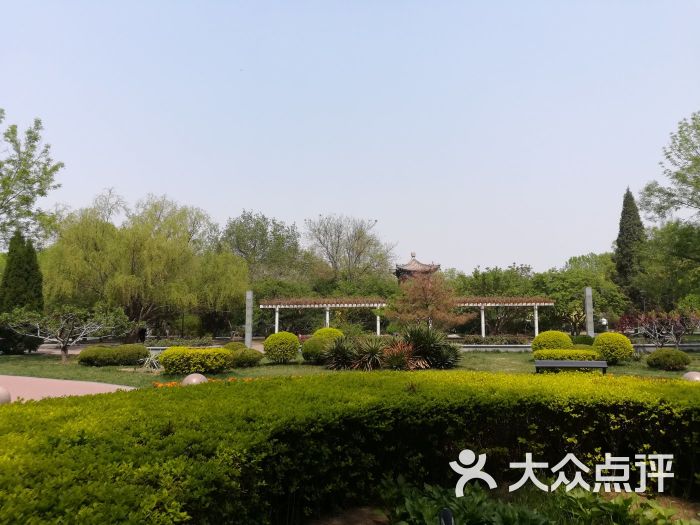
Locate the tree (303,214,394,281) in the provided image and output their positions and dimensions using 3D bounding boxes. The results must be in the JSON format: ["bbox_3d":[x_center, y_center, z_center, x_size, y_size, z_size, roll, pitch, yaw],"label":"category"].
[{"bbox_3d":[-0.055,1.524,58.000,9.400,12.800,9.000,-1,-6,7],"label":"tree"}]

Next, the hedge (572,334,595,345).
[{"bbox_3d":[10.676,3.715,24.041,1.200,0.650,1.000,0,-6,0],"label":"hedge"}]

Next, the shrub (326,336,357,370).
[{"bbox_3d":[-0.289,2.924,16.900,1.000,1.000,1.000,-1,-6,7],"label":"shrub"}]

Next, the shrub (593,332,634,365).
[{"bbox_3d":[8.916,2.902,17.792,1.400,1.130,1.350,0,-6,0],"label":"shrub"}]

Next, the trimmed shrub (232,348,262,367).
[{"bbox_3d":[-3.392,3.071,17.070,1.220,0.640,1.100,0,-6,0],"label":"trimmed shrub"}]

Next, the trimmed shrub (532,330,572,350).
[{"bbox_3d":[7.299,3.067,19.000,1.420,1.100,1.400,-1,-6,7],"label":"trimmed shrub"}]

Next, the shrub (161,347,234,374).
[{"bbox_3d":[-4.391,2.757,14.991,2.150,0.820,1.200,0,-6,0],"label":"shrub"}]

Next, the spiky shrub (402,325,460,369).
[{"bbox_3d":[2.625,2.684,16.908,1.800,1.372,1.650,0,-6,0],"label":"spiky shrub"}]

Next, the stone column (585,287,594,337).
[{"bbox_3d":[10.946,2.645,24.000,0.290,3.000,0.290,-1,-6,7],"label":"stone column"}]

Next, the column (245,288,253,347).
[{"bbox_3d":[-5.004,2.956,26.000,0.290,2.980,0.290,-1,-6,7],"label":"column"}]

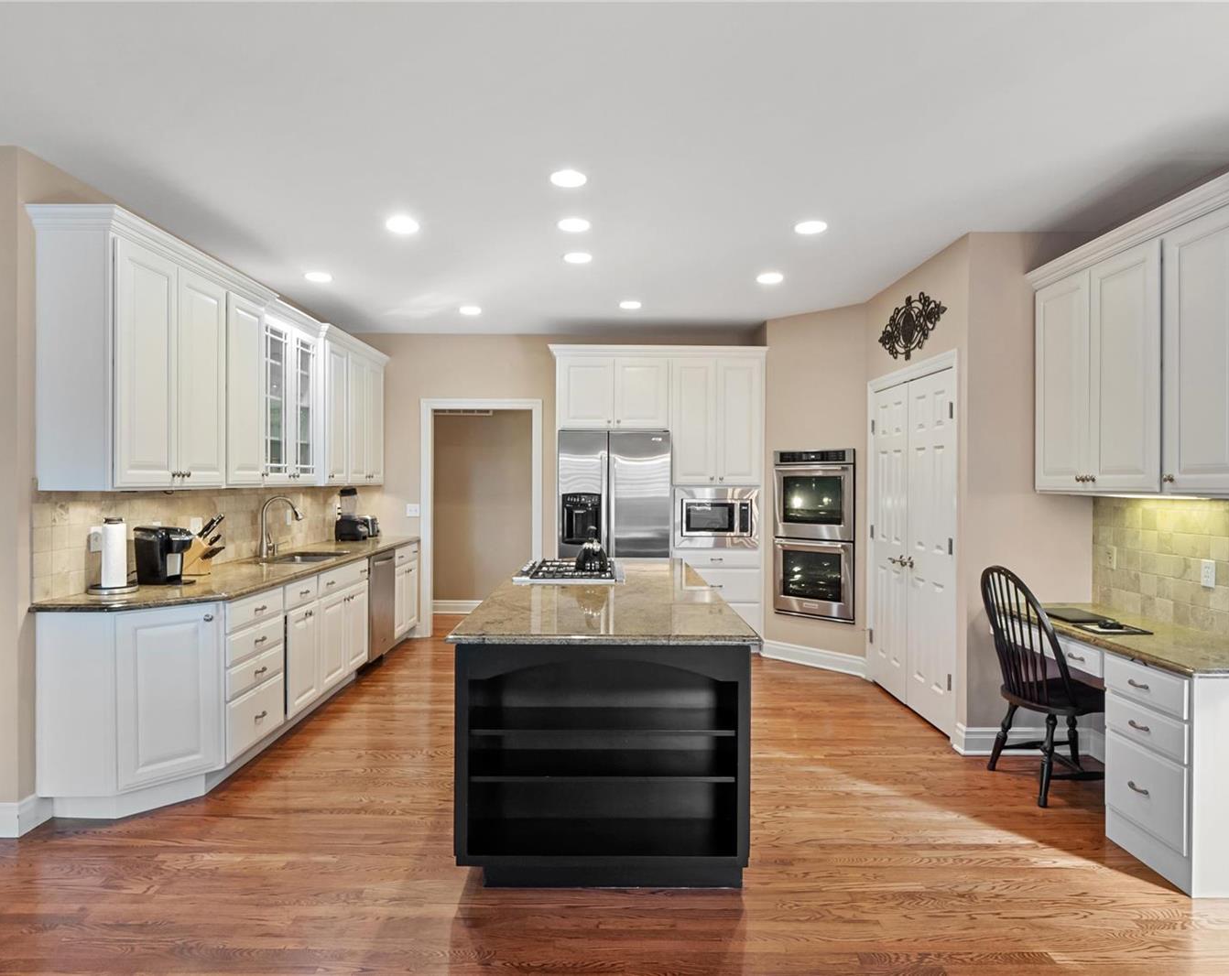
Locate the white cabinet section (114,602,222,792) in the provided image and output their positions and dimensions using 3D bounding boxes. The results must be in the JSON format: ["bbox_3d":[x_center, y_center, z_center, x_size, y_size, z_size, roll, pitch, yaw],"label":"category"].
[{"bbox_3d":[-2.107,0.891,3.380,0.520,0.760,0.430,0,1,45],"label":"white cabinet section"}]

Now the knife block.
[{"bbox_3d":[-2.239,0.355,3.906,0.200,0.217,0.110,0,0,-1],"label":"knife block"}]

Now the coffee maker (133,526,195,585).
[{"bbox_3d":[-2.155,0.316,3.567,0.250,0.300,0.180,1,0,9],"label":"coffee maker"}]

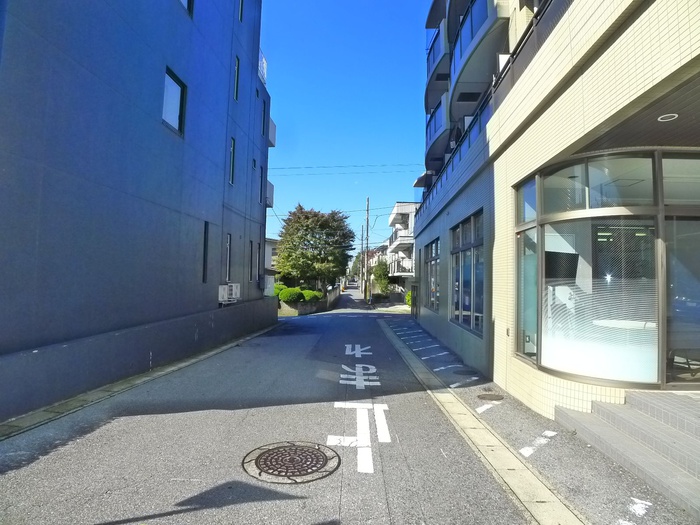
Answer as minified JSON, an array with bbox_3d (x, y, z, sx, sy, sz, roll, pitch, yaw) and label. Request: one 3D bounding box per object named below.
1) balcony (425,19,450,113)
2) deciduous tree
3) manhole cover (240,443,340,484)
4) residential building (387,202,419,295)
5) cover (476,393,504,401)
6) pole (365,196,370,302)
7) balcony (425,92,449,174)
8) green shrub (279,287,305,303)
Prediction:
[{"bbox_3d":[4.012,-8.172,20.867,1.300,1.360,6.300,1,-2,3],"label":"balcony"},{"bbox_3d":[-2.049,-0.745,29.401,4.500,5.600,4.400,1,-2,0],"label":"deciduous tree"},{"bbox_3d":[-0.558,1.914,4.629,0.930,0.050,0.930,1,-2,0],"label":"manhole cover"},{"bbox_3d":[7.699,-0.633,44.534,7.500,8.134,9.600,1,-2,2],"label":"residential building"},{"bbox_3d":[2.115,2.045,7.307,0.410,0.040,0.410,1,-2,0],"label":"cover"},{"bbox_3d":[1.346,-0.980,36.142,0.320,7.900,0.320,1,-2,0],"label":"pole"},{"bbox_3d":[3.978,-5.374,20.766,1.300,1.360,6.300,1,-2,3],"label":"balcony"},{"bbox_3d":[-2.941,1.609,24.400,1.300,0.850,1.200,1,-2,0],"label":"green shrub"}]

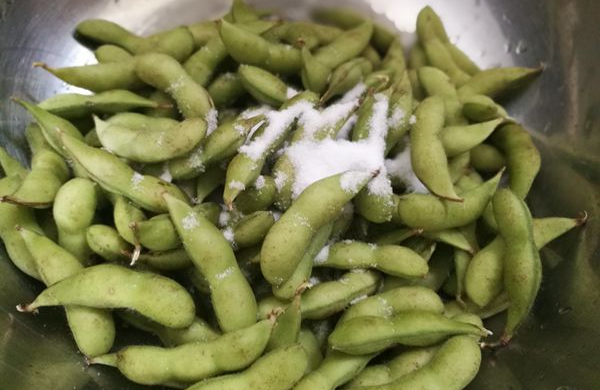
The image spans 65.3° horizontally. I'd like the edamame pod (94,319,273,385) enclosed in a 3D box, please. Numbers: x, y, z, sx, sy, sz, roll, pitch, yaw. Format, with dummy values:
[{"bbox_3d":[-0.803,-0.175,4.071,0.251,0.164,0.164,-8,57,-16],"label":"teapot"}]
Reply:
[{"bbox_3d":[-0.038,0.055,0.159,0.067,0.013,0.016,-12,65,-3],"label":"edamame pod"}]

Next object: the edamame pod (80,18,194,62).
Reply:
[{"bbox_3d":[-0.082,-0.079,0.234,0.063,0.013,0.018,10,56,7],"label":"edamame pod"}]

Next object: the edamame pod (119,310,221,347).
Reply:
[{"bbox_3d":[-0.050,0.050,0.177,0.043,0.012,0.013,12,58,9],"label":"edamame pod"}]

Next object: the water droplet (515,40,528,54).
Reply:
[{"bbox_3d":[0.118,-0.079,0.250,0.005,0.003,0.007,0,91,36],"label":"water droplet"}]

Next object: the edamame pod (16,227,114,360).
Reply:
[{"bbox_3d":[-0.088,0.032,0.178,0.015,0.013,0.066,-39,71,-4],"label":"edamame pod"}]

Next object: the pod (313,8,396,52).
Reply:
[{"bbox_3d":[0.032,-0.091,0.252,0.055,0.013,0.016,35,62,22],"label":"pod"}]

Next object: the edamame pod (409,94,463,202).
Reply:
[{"bbox_3d":[0.055,-0.021,0.194,0.017,0.013,0.053,3,55,-1],"label":"edamame pod"}]

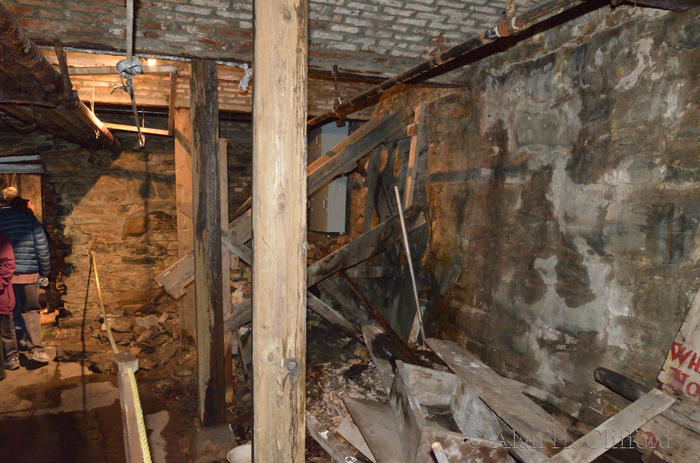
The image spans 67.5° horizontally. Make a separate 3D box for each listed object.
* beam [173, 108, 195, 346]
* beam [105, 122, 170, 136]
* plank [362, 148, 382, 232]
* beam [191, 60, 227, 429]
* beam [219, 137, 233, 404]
[{"bbox_3d":[-1.779,-0.028,5.703,0.190,2.557,0.190,-2,4,-20],"label":"beam"},{"bbox_3d":[-2.002,-0.948,4.893,0.606,0.042,0.080,1,3,-38],"label":"beam"},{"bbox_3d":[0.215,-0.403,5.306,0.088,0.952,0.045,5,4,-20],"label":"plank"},{"bbox_3d":[-0.953,0.098,3.522,0.160,2.406,0.160,-2,4,-20],"label":"beam"},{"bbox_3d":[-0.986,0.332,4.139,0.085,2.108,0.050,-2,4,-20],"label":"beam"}]

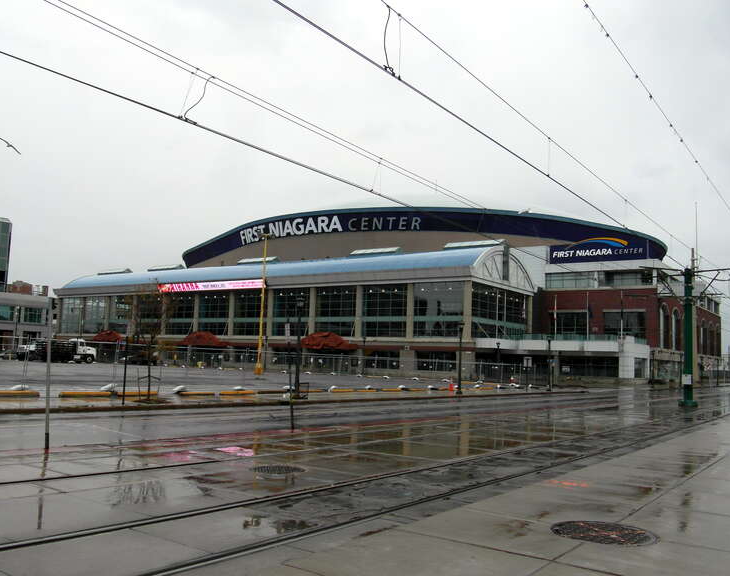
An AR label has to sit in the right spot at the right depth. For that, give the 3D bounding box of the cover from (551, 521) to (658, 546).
[{"bbox_3d":[2.429,2.509,7.202,1.000,0.040,1.000,2,-6,0],"label":"cover"}]

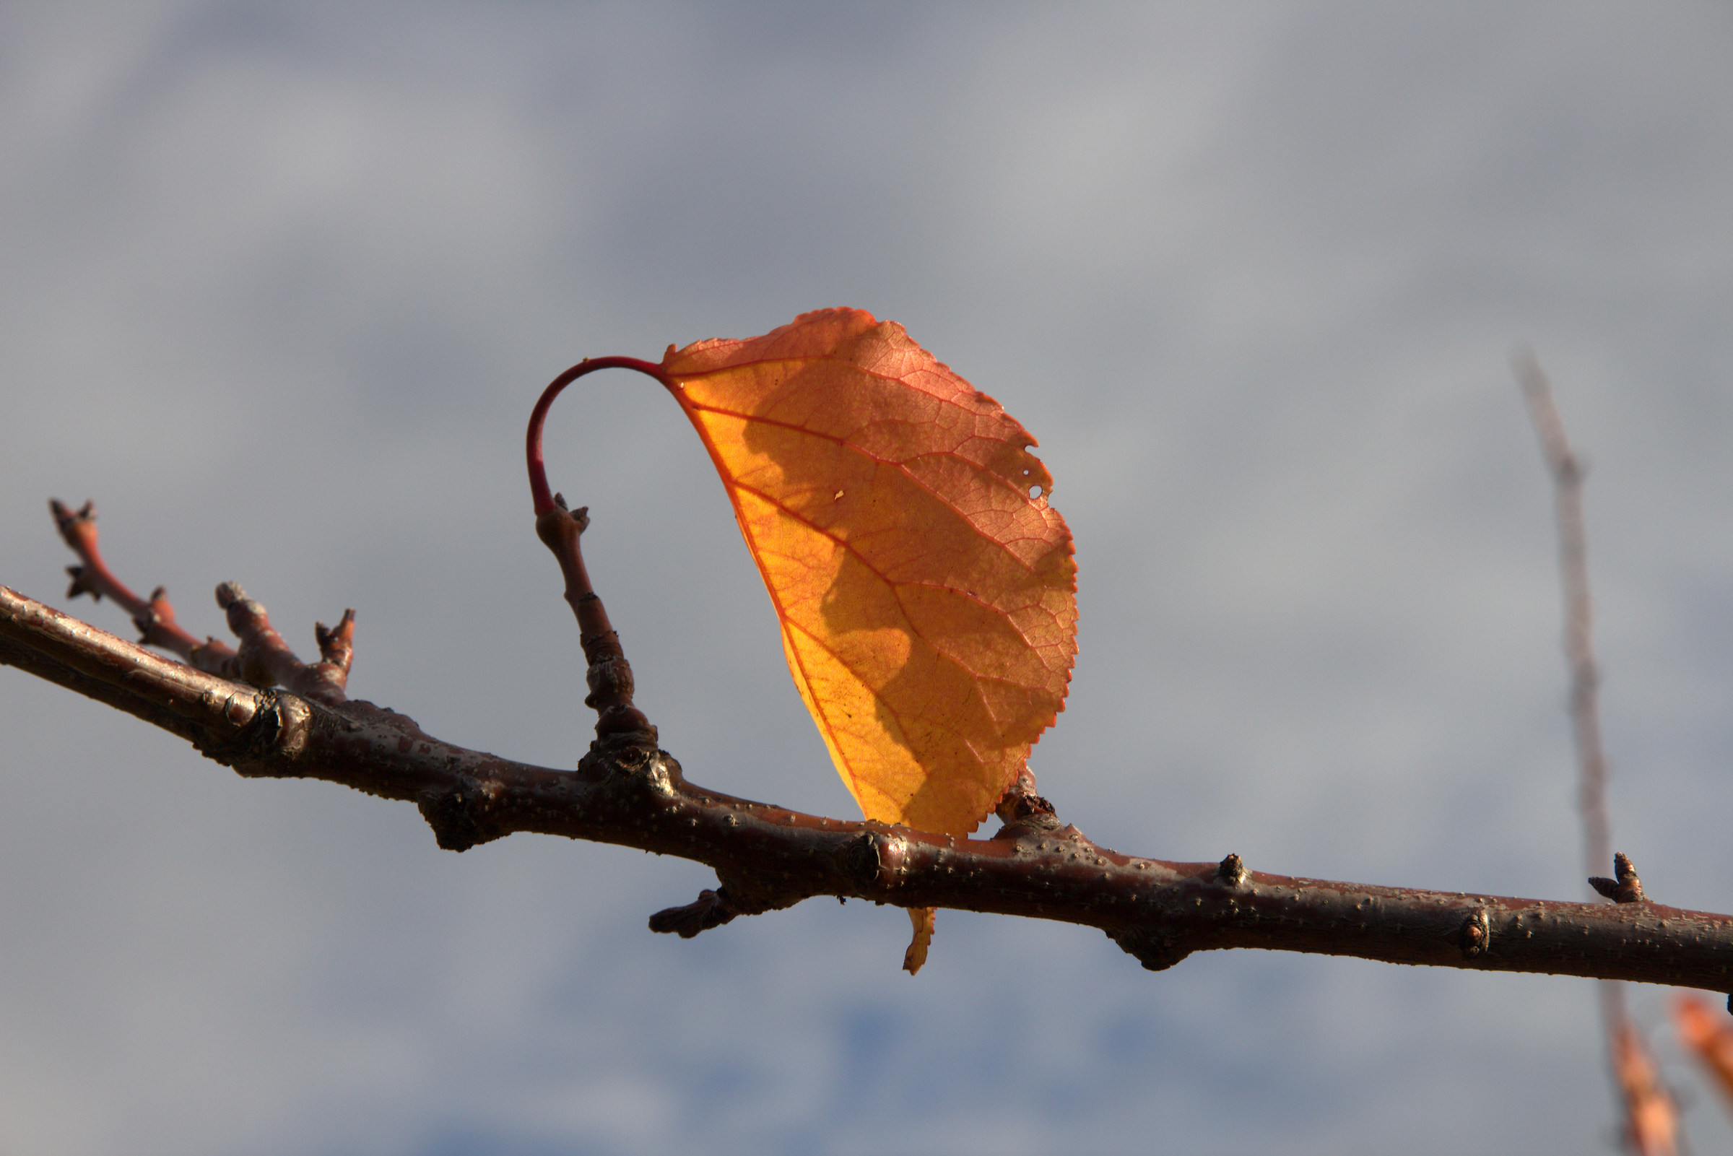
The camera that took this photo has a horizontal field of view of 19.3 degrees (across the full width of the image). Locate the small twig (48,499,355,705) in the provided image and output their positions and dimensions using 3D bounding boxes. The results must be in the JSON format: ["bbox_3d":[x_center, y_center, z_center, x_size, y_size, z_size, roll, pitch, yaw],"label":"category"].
[{"bbox_3d":[-0.070,0.003,0.535,0.032,0.021,0.016,0,-15,0],"label":"small twig"}]

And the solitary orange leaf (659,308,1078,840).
[{"bbox_3d":[0.000,0.003,0.565,0.046,0.065,0.022,0,-15,0],"label":"solitary orange leaf"}]

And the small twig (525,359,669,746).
[{"bbox_3d":[-0.027,-0.003,0.520,0.015,0.040,0.011,0,-15,0],"label":"small twig"}]

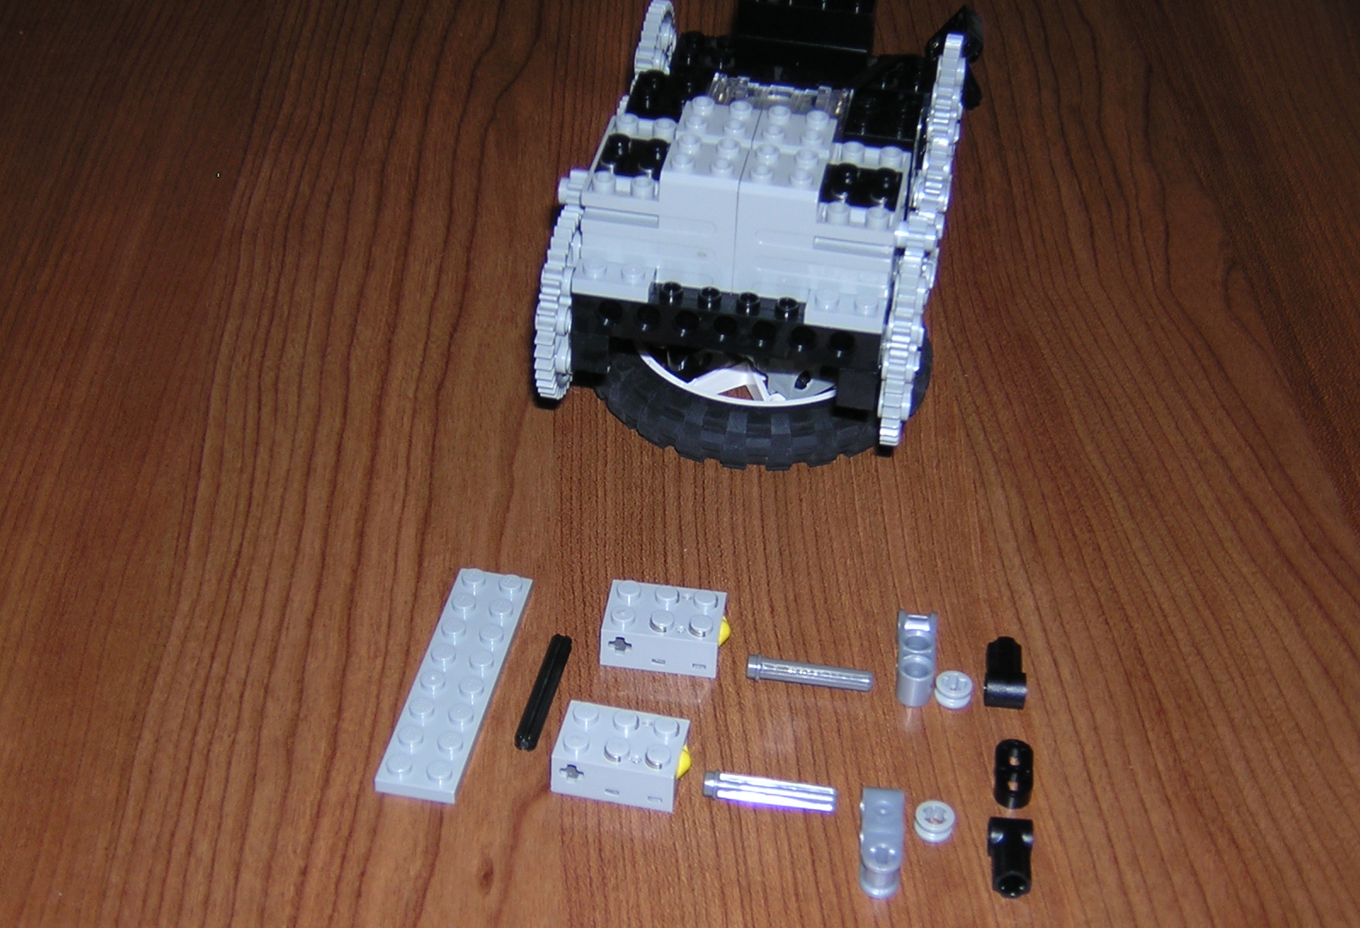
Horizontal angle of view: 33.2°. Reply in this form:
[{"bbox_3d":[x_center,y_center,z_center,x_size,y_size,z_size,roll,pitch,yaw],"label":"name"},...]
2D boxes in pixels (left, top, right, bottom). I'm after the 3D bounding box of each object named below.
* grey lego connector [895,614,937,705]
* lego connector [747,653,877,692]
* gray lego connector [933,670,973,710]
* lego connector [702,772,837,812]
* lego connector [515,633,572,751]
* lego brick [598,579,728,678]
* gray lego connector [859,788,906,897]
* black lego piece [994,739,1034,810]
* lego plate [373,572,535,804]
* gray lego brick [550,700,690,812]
[{"bbox_3d":[0.049,0.040,0.471,0.008,0.008,0.023,5,38,2],"label":"grey lego connector"},{"bbox_3d":[0.027,0.043,0.467,0.026,0.005,0.005,6,38,5],"label":"lego connector"},{"bbox_3d":[0.056,0.046,0.464,0.007,0.004,0.007,6,38,5],"label":"gray lego connector"},{"bbox_3d":[0.017,0.063,0.438,0.026,0.005,0.005,6,38,4],"label":"lego connector"},{"bbox_3d":[-0.027,0.046,0.461,0.005,0.005,0.032,8,38,7],"label":"lego connector"},{"bbox_3d":[-0.002,0.034,0.473,0.026,0.011,0.016,6,38,5],"label":"lego brick"},{"bbox_3d":[0.038,0.071,0.430,0.008,0.008,0.024,4,38,2],"label":"gray lego connector"},{"bbox_3d":[0.065,0.061,0.446,0.007,0.004,0.015,7,38,5],"label":"black lego piece"},{"bbox_3d":[-0.045,0.043,0.461,0.016,0.005,0.064,8,38,7],"label":"lego plate"},{"bbox_3d":[-0.010,0.056,0.443,0.026,0.011,0.016,9,38,8],"label":"gray lego brick"}]

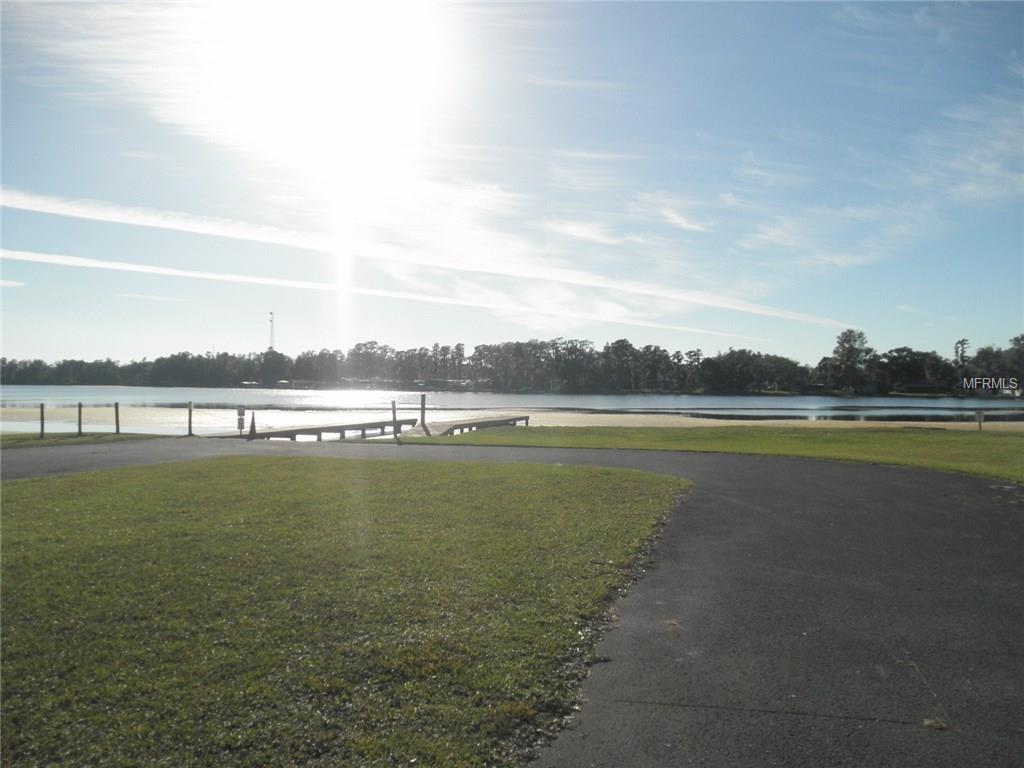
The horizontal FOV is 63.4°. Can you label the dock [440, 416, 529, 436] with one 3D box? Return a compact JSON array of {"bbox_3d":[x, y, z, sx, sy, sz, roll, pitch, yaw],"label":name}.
[{"bbox_3d":[-1.500,1.750,33.000,1.800,0.600,11.300,1,0,16],"label":"dock"}]

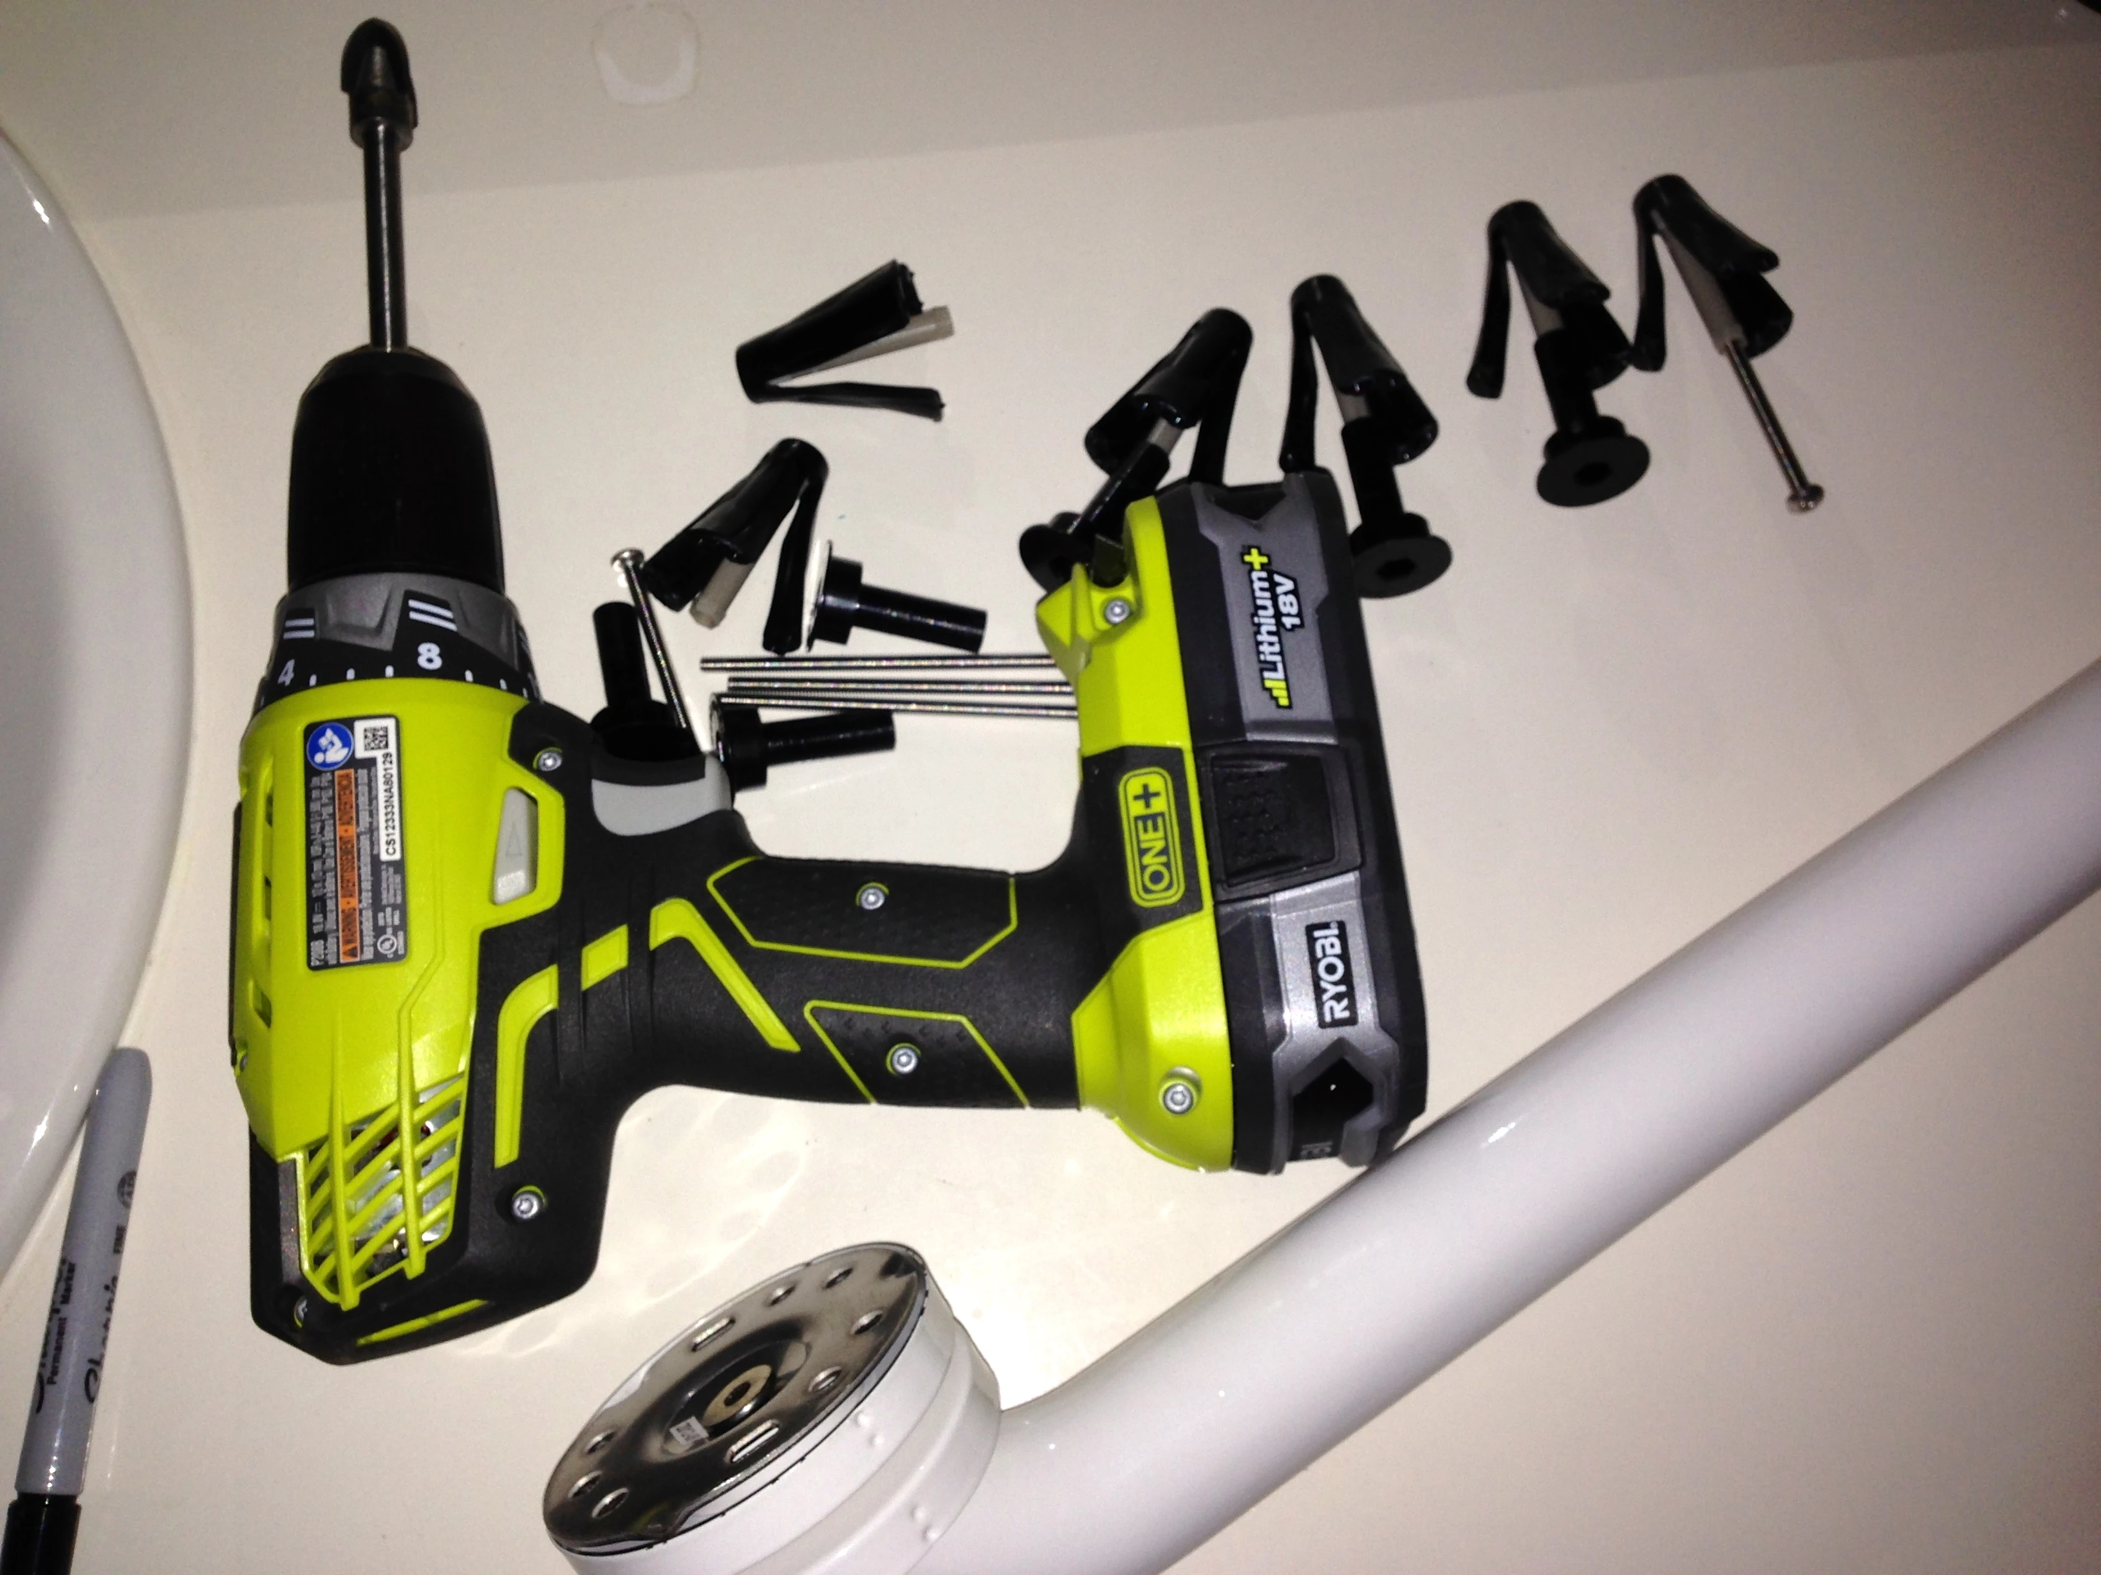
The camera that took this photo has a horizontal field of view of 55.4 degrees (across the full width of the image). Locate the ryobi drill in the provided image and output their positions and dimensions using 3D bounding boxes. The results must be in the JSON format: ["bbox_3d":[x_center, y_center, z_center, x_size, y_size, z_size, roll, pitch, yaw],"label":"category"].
[{"bbox_3d":[-0.049,-0.039,0.379,0.208,0.078,0.266,-5,74,-3],"label":"ryobi drill"}]

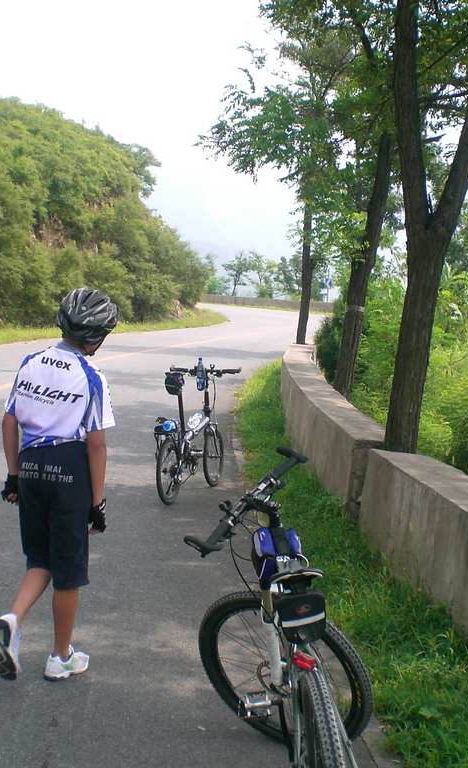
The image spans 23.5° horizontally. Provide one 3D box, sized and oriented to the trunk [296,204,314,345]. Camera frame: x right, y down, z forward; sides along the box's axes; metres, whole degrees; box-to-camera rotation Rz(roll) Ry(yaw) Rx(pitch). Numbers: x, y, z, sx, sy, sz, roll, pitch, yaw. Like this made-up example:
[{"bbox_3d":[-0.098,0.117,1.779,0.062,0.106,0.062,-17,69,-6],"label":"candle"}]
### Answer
[{"bbox_3d":[1.291,-1.906,20.500,0.230,2.750,0.220,3,5,0],"label":"trunk"}]

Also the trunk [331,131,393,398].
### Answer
[{"bbox_3d":[1.316,-1.151,11.600,0.260,2.980,0.250,10,5,-1],"label":"trunk"}]

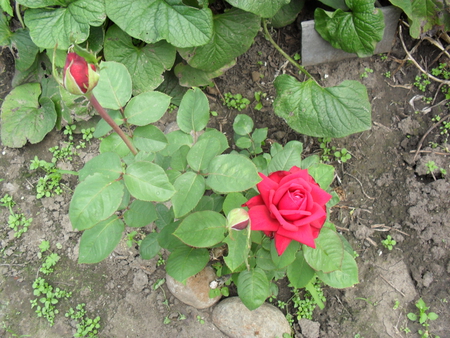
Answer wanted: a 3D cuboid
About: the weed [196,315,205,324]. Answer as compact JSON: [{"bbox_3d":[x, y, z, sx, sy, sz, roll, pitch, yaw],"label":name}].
[{"bbox_3d":[-0.042,0.261,0.789,0.014,0.009,0.015,0,55,0],"label":"weed"}]

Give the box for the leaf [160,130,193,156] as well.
[{"bbox_3d":[-0.077,-0.036,0.690,0.053,0.013,0.043,-15,69,-9],"label":"leaf"}]

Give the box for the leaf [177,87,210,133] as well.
[{"bbox_3d":[-0.046,-0.087,0.677,0.046,0.014,0.066,-2,81,-1],"label":"leaf"}]

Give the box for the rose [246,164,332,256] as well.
[{"bbox_3d":[0.080,0.052,0.595,0.106,0.066,0.106,0,65,-8],"label":"rose"}]

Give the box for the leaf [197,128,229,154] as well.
[{"bbox_3d":[-0.021,-0.042,0.700,0.056,0.014,0.044,10,67,4],"label":"leaf"}]

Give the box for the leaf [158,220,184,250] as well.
[{"bbox_3d":[-0.085,0.112,0.767,0.056,0.020,0.057,10,59,6],"label":"leaf"}]

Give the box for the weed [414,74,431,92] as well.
[{"bbox_3d":[0.485,-0.210,1.119,0.039,0.025,0.046,0,58,0],"label":"weed"}]

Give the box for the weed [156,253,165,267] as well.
[{"bbox_3d":[-0.121,0.169,0.851,0.015,0.012,0.020,0,55,0],"label":"weed"}]

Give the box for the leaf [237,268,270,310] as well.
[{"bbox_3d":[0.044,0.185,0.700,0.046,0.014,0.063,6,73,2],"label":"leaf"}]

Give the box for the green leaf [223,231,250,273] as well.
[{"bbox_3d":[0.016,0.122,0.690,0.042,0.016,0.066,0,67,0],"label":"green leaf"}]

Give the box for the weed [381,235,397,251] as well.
[{"bbox_3d":[0.311,0.140,0.867,0.031,0.020,0.030,0,55,0],"label":"weed"}]

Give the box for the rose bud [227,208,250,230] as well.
[{"bbox_3d":[0.018,0.067,0.600,0.028,0.028,0.036,-8,35,-12],"label":"rose bud"}]

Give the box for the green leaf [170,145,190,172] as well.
[{"bbox_3d":[-0.068,-0.016,0.727,0.036,0.012,0.043,-5,77,-2],"label":"green leaf"}]

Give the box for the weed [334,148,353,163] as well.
[{"bbox_3d":[0.256,-0.029,0.983,0.038,0.023,0.033,0,55,0],"label":"weed"}]

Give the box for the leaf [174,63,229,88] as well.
[{"bbox_3d":[-0.049,-0.221,1.040,0.138,0.030,0.082,-5,70,-3],"label":"leaf"}]

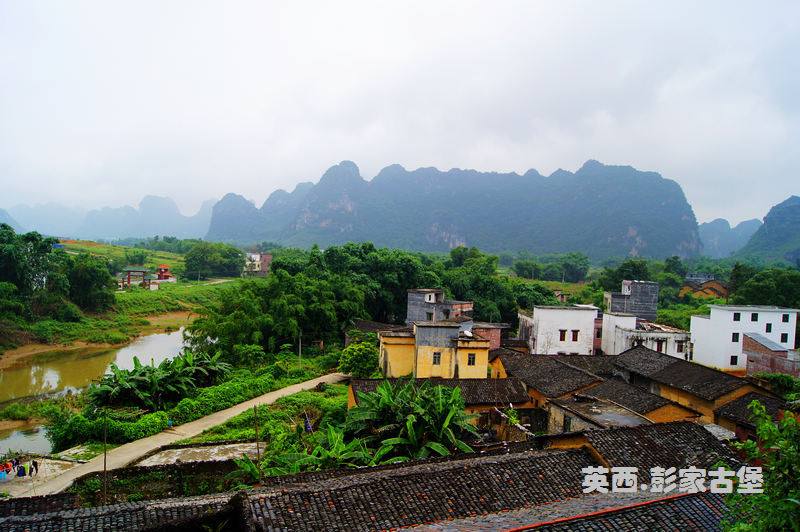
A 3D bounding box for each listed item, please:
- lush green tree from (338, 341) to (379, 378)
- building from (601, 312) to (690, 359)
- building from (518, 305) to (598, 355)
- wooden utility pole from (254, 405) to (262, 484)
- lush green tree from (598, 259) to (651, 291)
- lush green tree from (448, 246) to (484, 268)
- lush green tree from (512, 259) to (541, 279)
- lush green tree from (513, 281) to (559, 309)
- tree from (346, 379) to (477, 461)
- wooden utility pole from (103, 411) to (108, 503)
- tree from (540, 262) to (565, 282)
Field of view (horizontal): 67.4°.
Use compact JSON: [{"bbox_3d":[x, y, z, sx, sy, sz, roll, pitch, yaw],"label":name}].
[{"bbox_3d":[-4.707,10.606,68.000,4.500,4.300,4.300,2,3,0],"label":"lush green tree"},{"bbox_3d":[36.001,11.060,89.000,11.200,7.800,9.000,2,4,12],"label":"building"},{"bbox_3d":[20.827,9.119,79.579,7.600,8.300,8.200,2,3,-5],"label":"building"},{"bbox_3d":[-8.025,10.180,34.000,0.130,4.650,0.130,-3,4,0],"label":"wooden utility pole"},{"bbox_3d":[61.789,3.165,165.000,13.500,11.000,12.000,2,4,0],"label":"lush green tree"},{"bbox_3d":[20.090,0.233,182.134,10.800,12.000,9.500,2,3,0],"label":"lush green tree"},{"bbox_3d":[50.220,0.992,238.000,10.800,8.200,9.500,2,4,0],"label":"lush green tree"},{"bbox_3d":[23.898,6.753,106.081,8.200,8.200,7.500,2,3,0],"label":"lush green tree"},{"bbox_3d":[0.854,11.543,44.500,9.000,5.800,7.500,2,4,0],"label":"tree"},{"bbox_3d":[-17.686,11.469,36.001,0.130,5.750,0.130,2,3,0],"label":"wooden utility pole"},{"bbox_3d":[63.598,2.607,249.995,10.000,8.120,9.000,2,3,0],"label":"tree"}]

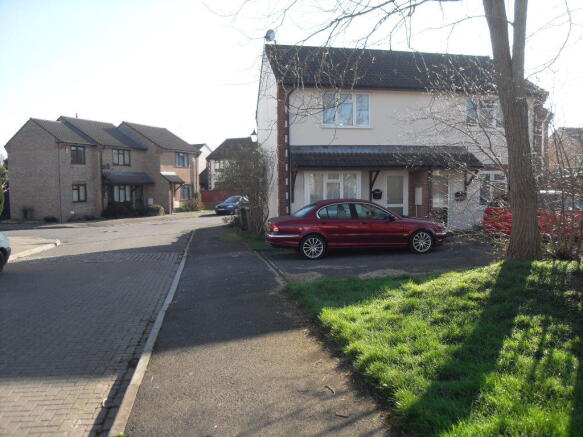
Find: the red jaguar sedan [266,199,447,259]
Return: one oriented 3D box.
[{"bbox_3d":[1.696,0.210,12.180,4.680,1.395,1.790,-2,4,-8],"label":"red jaguar sedan"}]

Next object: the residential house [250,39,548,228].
[{"bbox_3d":[3.996,-3.497,20.306,10.306,7.504,7.700,-1,4,-10],"label":"residential house"}]

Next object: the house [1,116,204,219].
[{"bbox_3d":[-14.070,-3.878,37.132,7.400,7.300,12.800,1,4,25],"label":"house"}]

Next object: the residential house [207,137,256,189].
[{"bbox_3d":[-4.119,-4.985,49.982,7.000,7.400,7.200,1,4,26],"label":"residential house"}]

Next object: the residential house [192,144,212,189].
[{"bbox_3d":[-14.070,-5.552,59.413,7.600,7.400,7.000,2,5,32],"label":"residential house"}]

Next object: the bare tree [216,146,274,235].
[{"bbox_3d":[-1.760,-1.034,17.770,2.100,3.200,1.900,-1,4,0],"label":"bare tree"}]

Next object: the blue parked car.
[{"bbox_3d":[-4.261,-1.110,38.615,1.720,1.430,4.150,1,5,27],"label":"blue parked car"}]

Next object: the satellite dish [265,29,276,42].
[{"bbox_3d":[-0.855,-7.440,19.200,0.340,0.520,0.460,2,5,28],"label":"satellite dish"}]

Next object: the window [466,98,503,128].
[{"bbox_3d":[7.274,-3.903,17.561,1.680,1.160,0.140,-1,4,-10],"label":"window"}]

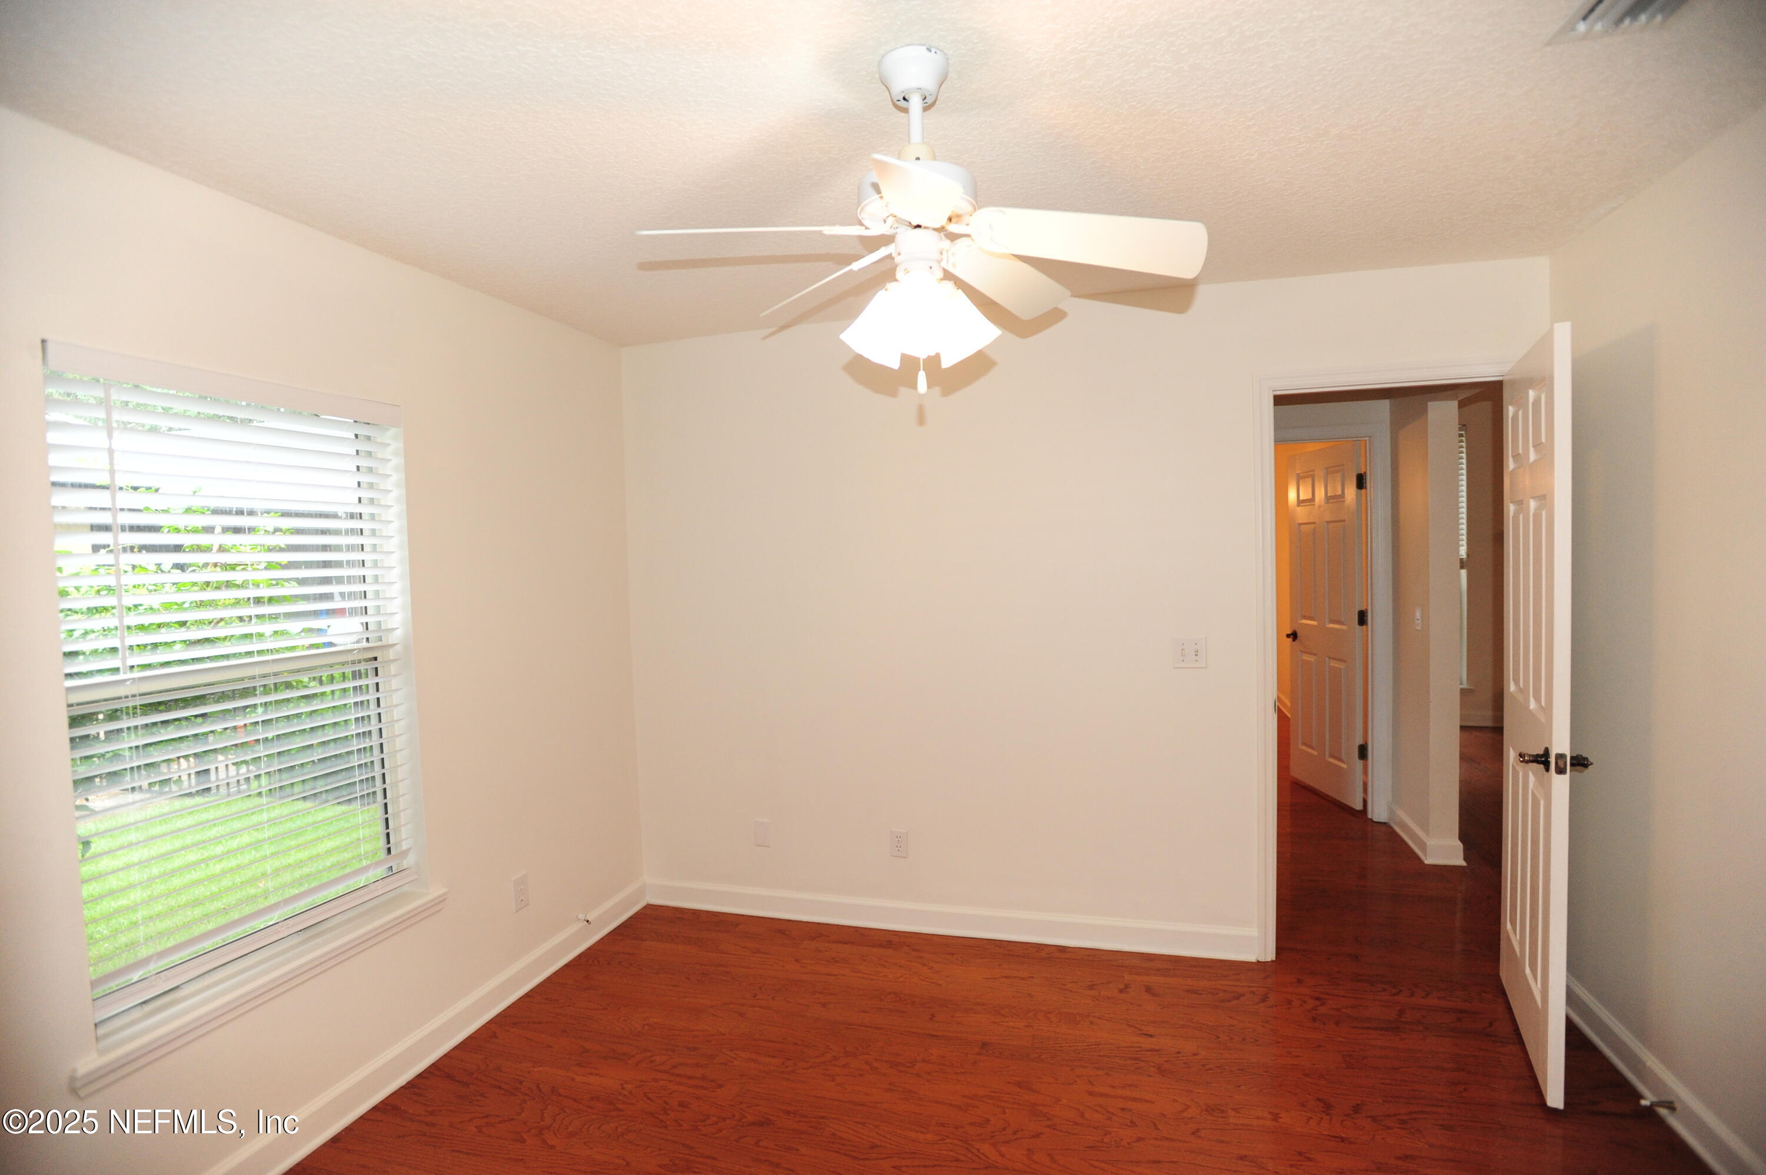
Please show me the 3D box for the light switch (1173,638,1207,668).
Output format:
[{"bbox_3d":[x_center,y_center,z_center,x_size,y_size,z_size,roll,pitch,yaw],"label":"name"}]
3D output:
[{"bbox_3d":[1.115,0.238,3.021,0.116,0.114,0.016,-1,3,16],"label":"light switch"}]

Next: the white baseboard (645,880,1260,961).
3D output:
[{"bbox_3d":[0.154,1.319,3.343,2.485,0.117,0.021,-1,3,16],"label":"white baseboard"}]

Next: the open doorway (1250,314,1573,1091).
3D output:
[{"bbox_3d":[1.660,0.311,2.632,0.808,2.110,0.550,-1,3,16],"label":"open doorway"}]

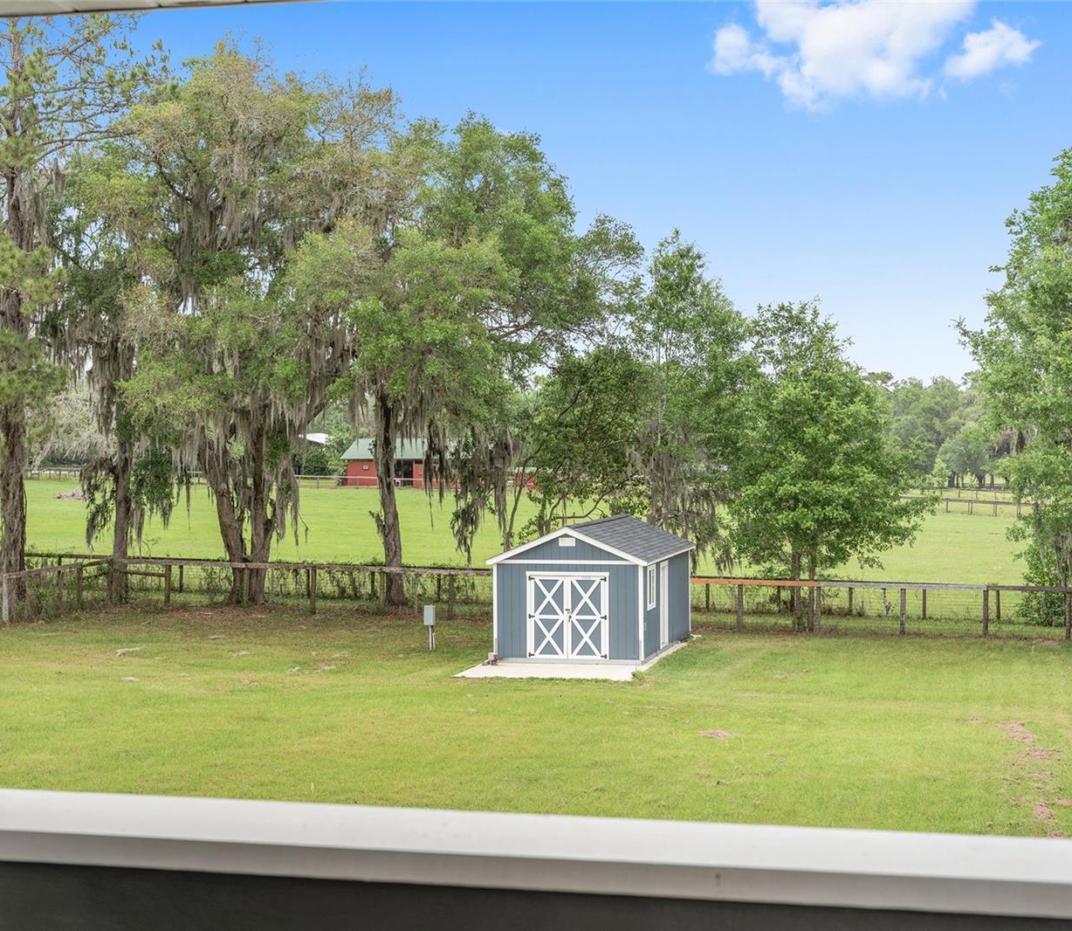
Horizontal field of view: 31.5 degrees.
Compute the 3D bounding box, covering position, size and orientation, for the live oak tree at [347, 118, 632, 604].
[{"bbox_3d":[-1.471,-3.430,61.000,9.300,15.542,8.800,-1,1,0],"label":"live oak tree"}]

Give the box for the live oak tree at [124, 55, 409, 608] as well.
[{"bbox_3d":[-8.563,-4.479,60.500,9.300,17.776,9.000,-1,1,0],"label":"live oak tree"}]

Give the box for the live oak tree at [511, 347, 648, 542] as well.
[{"bbox_3d":[1.293,0.458,57.000,4.100,8.047,4.100,-1,1,0],"label":"live oak tree"}]

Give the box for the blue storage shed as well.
[{"bbox_3d":[1.611,3.050,48.980,3.929,3.311,7.410,0,1,14],"label":"blue storage shed"}]

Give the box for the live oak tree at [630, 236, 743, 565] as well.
[{"bbox_3d":[4.631,-1.276,57.000,3.700,11.448,3.800,-1,1,0],"label":"live oak tree"}]

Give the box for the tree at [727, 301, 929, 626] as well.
[{"bbox_3d":[8.310,0.000,54.000,5.700,9.296,5.500,-1,1,0],"label":"tree"}]

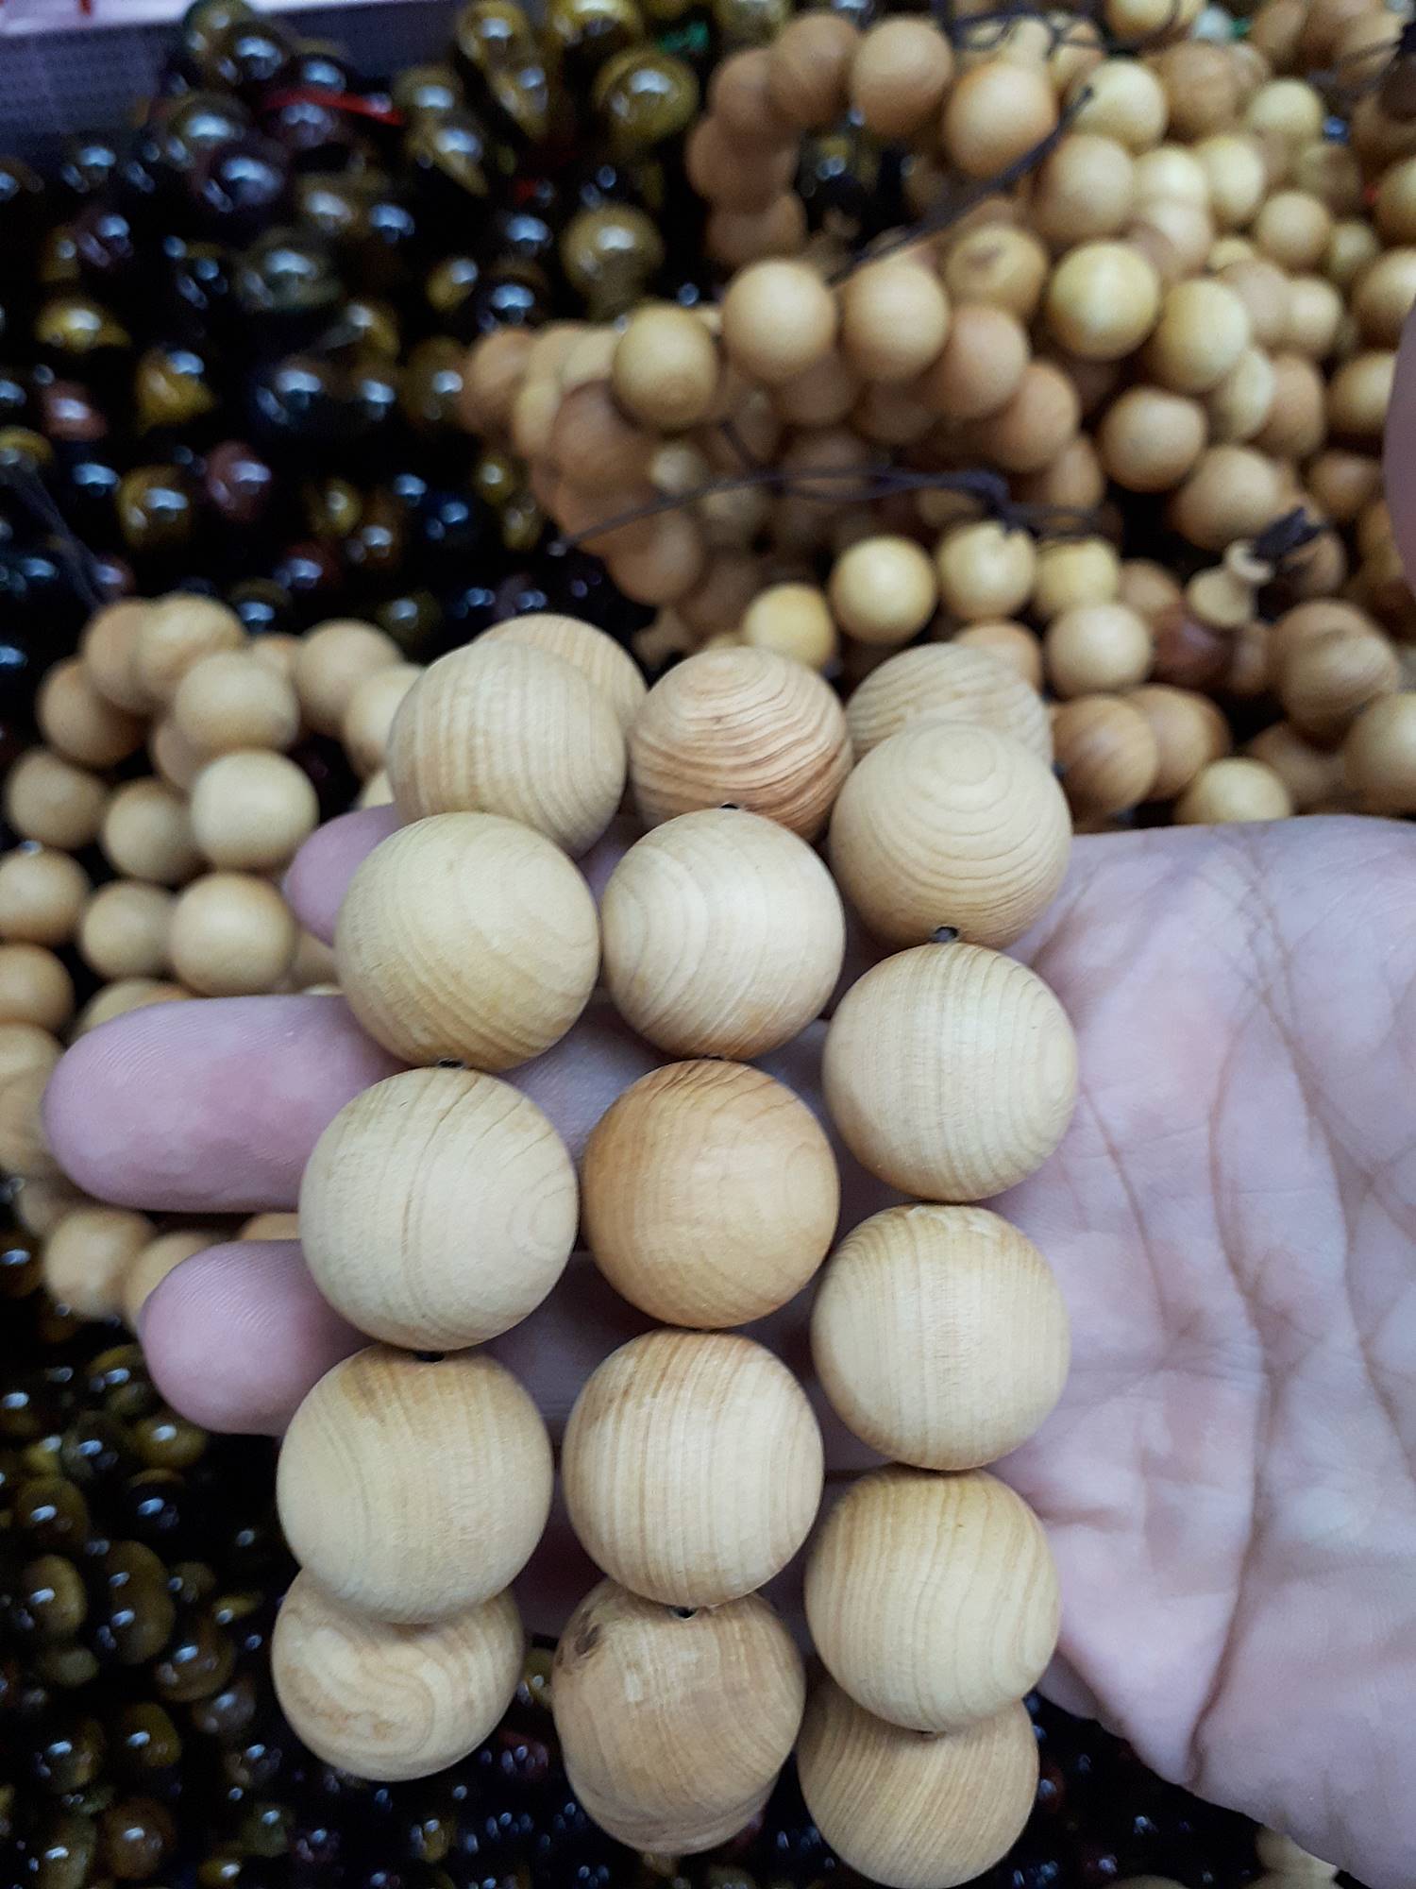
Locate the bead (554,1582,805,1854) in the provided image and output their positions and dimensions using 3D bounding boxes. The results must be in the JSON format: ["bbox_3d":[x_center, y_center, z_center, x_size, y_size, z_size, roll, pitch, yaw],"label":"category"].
[{"bbox_3d":[-0.002,0.061,0.118,0.020,0.020,0.020,0,63,0],"label":"bead"}]

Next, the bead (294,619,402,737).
[{"bbox_3d":[-0.056,-0.042,0.232,0.017,0.017,0.017,0,57,0],"label":"bead"}]

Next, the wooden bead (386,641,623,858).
[{"bbox_3d":[-0.017,-0.015,0.124,0.020,0.020,0.020,0,58,0],"label":"wooden bead"}]

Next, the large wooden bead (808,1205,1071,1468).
[{"bbox_3d":[0.018,0.031,0.116,0.020,0.020,0.020,0,63,0],"label":"large wooden bead"}]

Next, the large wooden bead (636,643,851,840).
[{"bbox_3d":[0.003,-0.017,0.133,0.020,0.020,0.020,0,63,0],"label":"large wooden bead"}]

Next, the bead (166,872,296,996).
[{"bbox_3d":[-0.066,-0.001,0.205,0.017,0.017,0.017,0,57,0],"label":"bead"}]

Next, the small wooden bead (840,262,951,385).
[{"bbox_3d":[0.027,-0.090,0.213,0.016,0.016,0.016,0,63,0],"label":"small wooden bead"}]

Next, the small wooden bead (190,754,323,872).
[{"bbox_3d":[-0.059,-0.017,0.193,0.016,0.016,0.016,0,58,0],"label":"small wooden bead"}]

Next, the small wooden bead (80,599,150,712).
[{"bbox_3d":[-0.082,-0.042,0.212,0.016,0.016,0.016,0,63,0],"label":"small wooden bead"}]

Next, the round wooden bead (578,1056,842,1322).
[{"bbox_3d":[0.000,0.019,0.114,0.020,0.020,0.020,0,63,0],"label":"round wooden bead"}]

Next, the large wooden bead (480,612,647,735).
[{"bbox_3d":[-0.016,-0.023,0.147,0.019,0.019,0.019,0,57,0],"label":"large wooden bead"}]

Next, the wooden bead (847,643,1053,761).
[{"bbox_3d":[0.023,-0.019,0.143,0.020,0.020,0.020,0,58,0],"label":"wooden bead"}]

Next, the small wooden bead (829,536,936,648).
[{"bbox_3d":[0.028,-0.056,0.237,0.017,0.017,0.017,0,57,0],"label":"small wooden bead"}]

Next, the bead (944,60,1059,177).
[{"bbox_3d":[0.047,-0.133,0.239,0.017,0.017,0.017,0,57,0],"label":"bead"}]

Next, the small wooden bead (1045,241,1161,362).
[{"bbox_3d":[0.061,-0.100,0.229,0.017,0.017,0.017,0,57,0],"label":"small wooden bead"}]

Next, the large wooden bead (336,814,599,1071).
[{"bbox_3d":[-0.018,0.000,0.114,0.020,0.020,0.020,0,63,0],"label":"large wooden bead"}]

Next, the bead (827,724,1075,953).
[{"bbox_3d":[0.020,-0.009,0.124,0.020,0.020,0.020,0,58,0],"label":"bead"}]

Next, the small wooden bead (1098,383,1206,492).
[{"bbox_3d":[0.069,-0.079,0.229,0.016,0.016,0.016,0,58,0],"label":"small wooden bead"}]

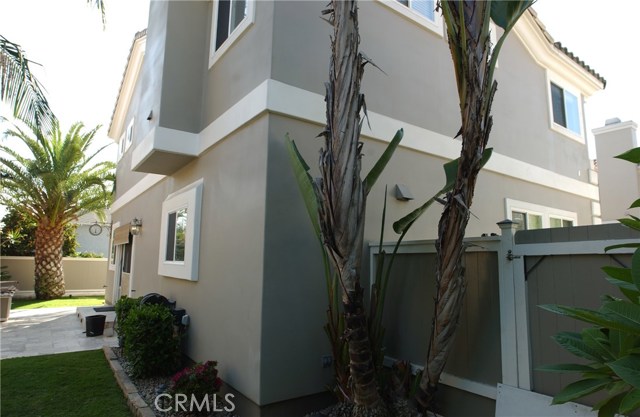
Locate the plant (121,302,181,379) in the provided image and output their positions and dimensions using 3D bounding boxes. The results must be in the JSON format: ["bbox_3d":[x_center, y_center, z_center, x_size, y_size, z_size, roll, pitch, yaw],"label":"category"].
[{"bbox_3d":[-2.233,1.705,4.906,0.620,0.870,0.680,6,-9,-36],"label":"plant"}]

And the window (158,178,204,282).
[{"bbox_3d":[-2.265,0.377,5.974,0.110,1.452,1.869,6,-9,-36],"label":"window"}]

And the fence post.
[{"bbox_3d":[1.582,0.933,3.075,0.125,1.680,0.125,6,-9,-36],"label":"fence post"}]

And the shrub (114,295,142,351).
[{"bbox_3d":[-3.280,1.921,6.330,0.420,0.820,0.500,6,-9,-36],"label":"shrub"}]

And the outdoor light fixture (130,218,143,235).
[{"bbox_3d":[-4.280,0.426,8.647,0.230,0.380,0.220,6,-9,-36],"label":"outdoor light fixture"}]

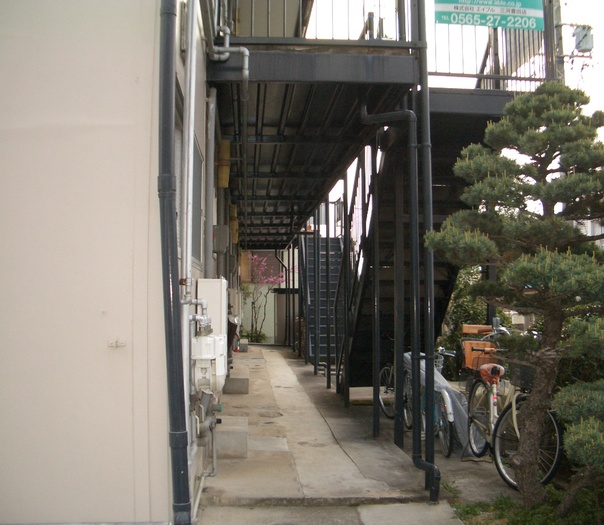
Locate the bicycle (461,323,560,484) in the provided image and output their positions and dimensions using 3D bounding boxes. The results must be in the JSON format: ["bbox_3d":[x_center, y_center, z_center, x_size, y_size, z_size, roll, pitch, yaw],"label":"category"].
[{"bbox_3d":[1.591,1.078,5.547,0.560,1.110,1.780,0,-3,-2],"label":"bicycle"}]

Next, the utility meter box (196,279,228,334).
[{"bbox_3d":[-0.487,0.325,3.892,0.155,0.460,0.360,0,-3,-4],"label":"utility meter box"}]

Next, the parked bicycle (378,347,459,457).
[{"bbox_3d":[1.318,1.355,7.384,0.570,1.000,1.740,0,-3,-3],"label":"parked bicycle"}]

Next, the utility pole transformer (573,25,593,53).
[{"bbox_3d":[8.948,-7.105,22.500,0.550,0.830,0.500,-2,-3,21],"label":"utility pole transformer"}]

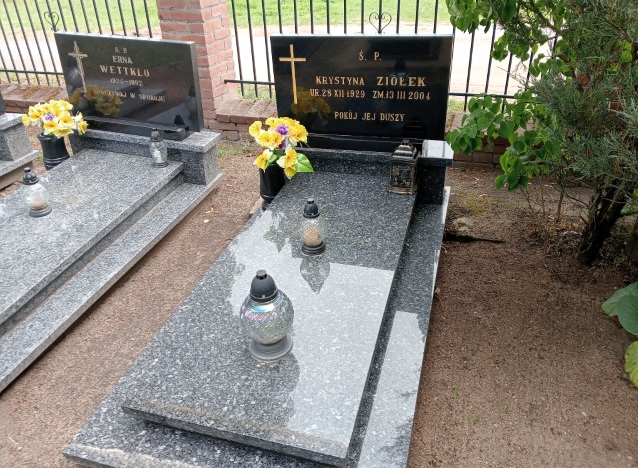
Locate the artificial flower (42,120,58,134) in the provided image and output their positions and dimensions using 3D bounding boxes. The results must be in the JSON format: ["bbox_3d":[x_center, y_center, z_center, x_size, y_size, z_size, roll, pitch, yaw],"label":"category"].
[{"bbox_3d":[-1.487,-0.590,2.860,0.090,0.085,0.060,-17,19,-24],"label":"artificial flower"}]

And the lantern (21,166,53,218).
[{"bbox_3d":[-1.445,-0.223,2.617,0.125,0.250,0.125,9,36,14],"label":"lantern"}]

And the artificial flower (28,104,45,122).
[{"bbox_3d":[-1.575,-0.672,2.879,0.090,0.090,0.060,-4,16,-3],"label":"artificial flower"}]

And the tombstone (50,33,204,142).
[{"bbox_3d":[-1.149,-0.924,3.147,0.942,0.519,0.075,11,32,16],"label":"tombstone"}]

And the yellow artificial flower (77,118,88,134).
[{"bbox_3d":[-1.347,-0.613,2.943,0.060,0.090,0.080,-3,27,29],"label":"yellow artificial flower"}]

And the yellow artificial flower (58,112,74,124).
[{"bbox_3d":[-1.480,-0.677,3.027,0.094,0.076,0.070,-2,32,1],"label":"yellow artificial flower"}]

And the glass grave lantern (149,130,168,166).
[{"bbox_3d":[-0.901,-0.484,2.900,0.105,0.205,0.105,7,32,16],"label":"glass grave lantern"}]

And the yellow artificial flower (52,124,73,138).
[{"bbox_3d":[-1.507,-0.602,3.036,0.112,0.082,0.075,1,35,5],"label":"yellow artificial flower"}]

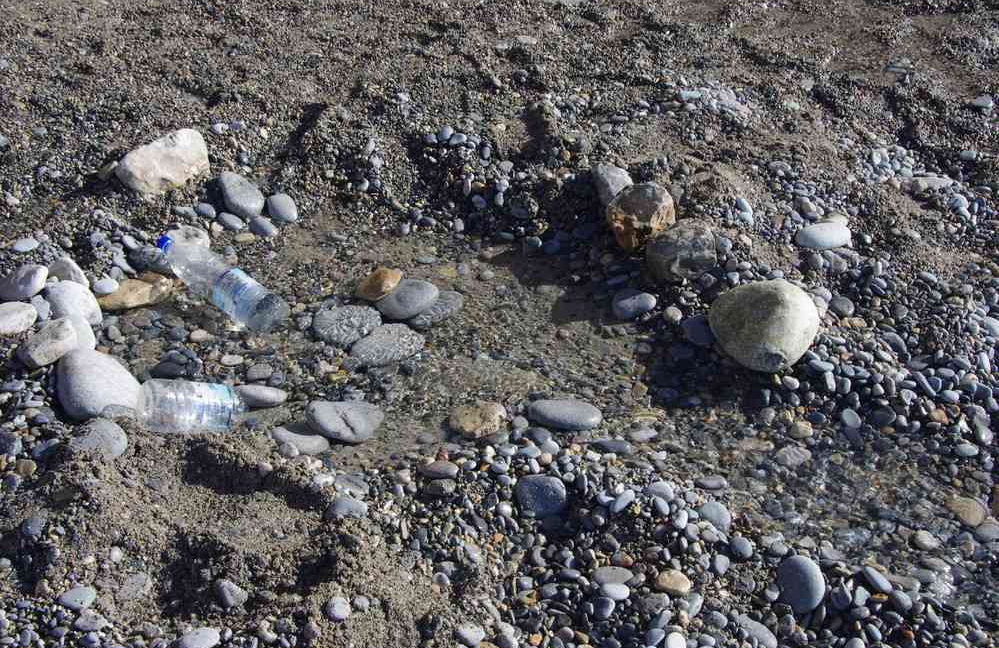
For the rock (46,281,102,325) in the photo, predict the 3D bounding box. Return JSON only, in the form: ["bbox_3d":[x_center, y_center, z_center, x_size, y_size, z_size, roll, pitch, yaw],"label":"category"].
[{"bbox_3d":[-0.788,-0.036,2.522,0.102,0.080,0.096,12,37,16],"label":"rock"}]

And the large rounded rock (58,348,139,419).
[{"bbox_3d":[-0.685,0.105,2.325,0.140,0.114,0.136,18,39,24],"label":"large rounded rock"}]

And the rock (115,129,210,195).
[{"bbox_3d":[-0.702,-0.339,2.837,0.196,0.134,0.156,-12,37,-16],"label":"rock"}]

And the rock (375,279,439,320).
[{"bbox_3d":[-0.166,-0.044,2.453,0.110,0.050,0.080,-10,41,-11],"label":"rock"}]

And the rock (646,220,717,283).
[{"bbox_3d":[0.350,-0.140,2.620,0.134,0.117,0.139,0,35,0],"label":"rock"}]

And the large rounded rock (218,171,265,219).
[{"bbox_3d":[-0.513,-0.256,2.705,0.085,0.078,0.115,-13,42,-15],"label":"large rounded rock"}]

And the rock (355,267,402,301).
[{"bbox_3d":[-0.234,-0.074,2.625,0.093,0.064,0.080,-12,37,-16],"label":"rock"}]

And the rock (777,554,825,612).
[{"bbox_3d":[0.434,0.374,1.954,0.072,0.064,0.090,-6,40,-8],"label":"rock"}]

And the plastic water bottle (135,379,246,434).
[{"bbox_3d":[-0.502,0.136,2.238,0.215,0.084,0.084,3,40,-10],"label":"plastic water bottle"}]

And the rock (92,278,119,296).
[{"bbox_3d":[-0.719,-0.069,2.482,0.048,0.029,0.041,0,40,0],"label":"rock"}]

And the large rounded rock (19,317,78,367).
[{"bbox_3d":[-0.802,0.033,2.420,0.102,0.083,0.098,-15,38,-20],"label":"large rounded rock"}]

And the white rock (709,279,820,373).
[{"bbox_3d":[0.462,0.004,2.380,0.190,0.156,0.181,0,35,0],"label":"white rock"}]

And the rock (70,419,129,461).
[{"bbox_3d":[-0.639,0.188,2.176,0.094,0.060,0.086,0,40,0],"label":"rock"}]

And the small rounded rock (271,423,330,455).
[{"bbox_3d":[-0.332,0.191,2.265,0.101,0.043,0.071,6,35,8],"label":"small rounded rock"}]

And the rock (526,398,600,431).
[{"bbox_3d":[0.112,0.156,2.316,0.126,0.042,0.069,3,35,4],"label":"rock"}]

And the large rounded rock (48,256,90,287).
[{"bbox_3d":[-0.822,-0.091,2.587,0.083,0.075,0.085,12,37,16],"label":"large rounded rock"}]

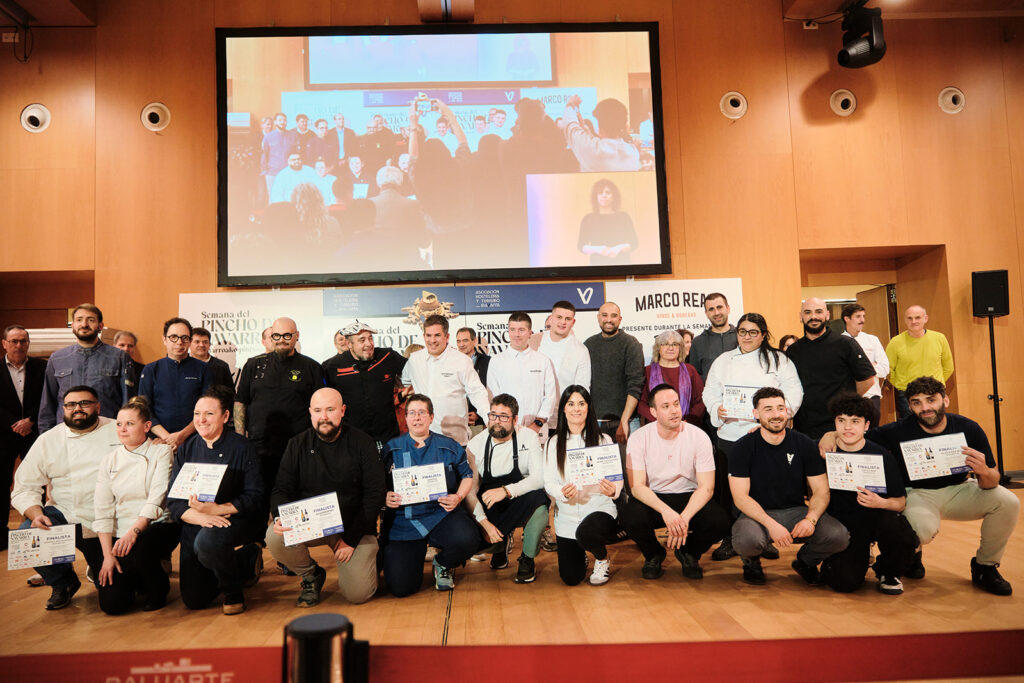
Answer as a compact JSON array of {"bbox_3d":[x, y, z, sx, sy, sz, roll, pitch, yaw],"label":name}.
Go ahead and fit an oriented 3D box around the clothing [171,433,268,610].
[{"bbox_3d":[-1.700,0.997,3.970,0.500,0.970,0.680,-2,-4,-5],"label":"clothing"}]

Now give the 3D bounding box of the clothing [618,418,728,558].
[{"bbox_3d":[0.994,0.919,4.200,0.620,0.860,0.660,-3,-4,7],"label":"clothing"}]

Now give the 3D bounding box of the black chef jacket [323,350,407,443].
[{"bbox_3d":[-1.011,0.402,4.680,0.580,0.730,0.340,-1,-4,-12],"label":"black chef jacket"}]

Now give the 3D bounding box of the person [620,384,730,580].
[{"bbox_3d":[1.000,0.834,4.200,0.630,1.130,0.720,-3,-4,7],"label":"person"}]

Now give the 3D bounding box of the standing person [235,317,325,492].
[{"bbox_3d":[-1.539,0.691,4.530,0.600,1.705,0.370,-1,-4,-18],"label":"standing person"}]

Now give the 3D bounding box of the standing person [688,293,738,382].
[{"bbox_3d":[1.520,0.538,5.053,0.520,1.800,0.320,-3,-4,12],"label":"standing person"}]

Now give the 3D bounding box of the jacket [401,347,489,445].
[{"bbox_3d":[-0.457,0.373,4.559,0.600,0.679,0.340,-2,-4,-1],"label":"jacket"}]

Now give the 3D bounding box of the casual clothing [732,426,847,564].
[{"bbox_3d":[1.628,0.898,4.082,0.640,0.755,0.580,-3,-4,14],"label":"casual clothing"}]

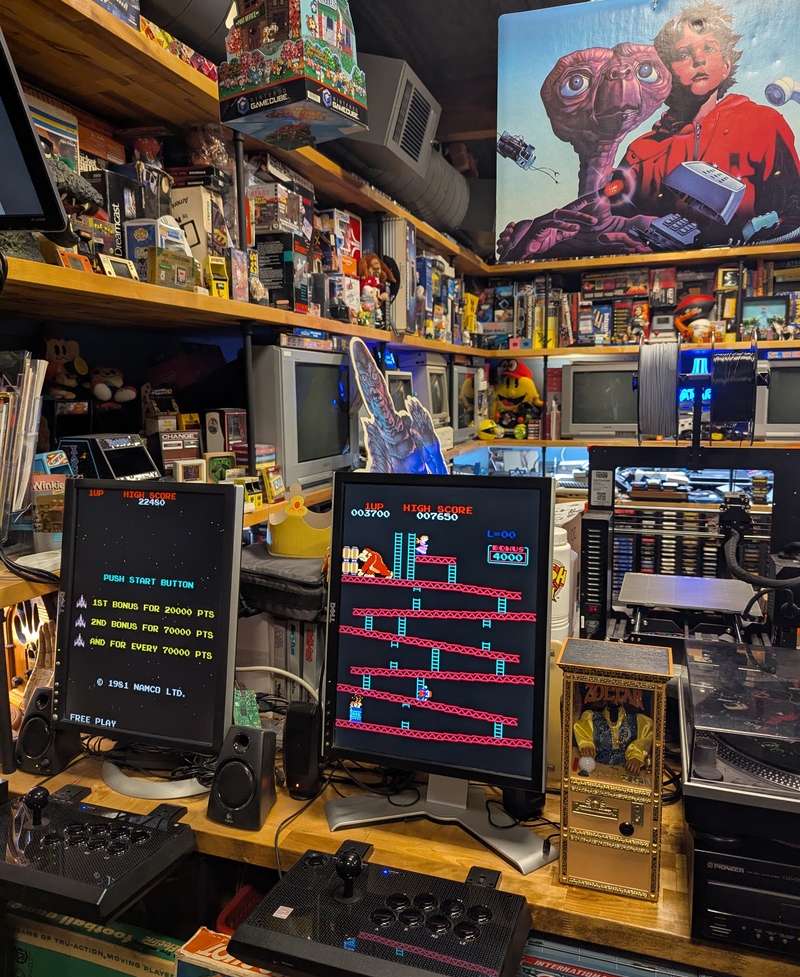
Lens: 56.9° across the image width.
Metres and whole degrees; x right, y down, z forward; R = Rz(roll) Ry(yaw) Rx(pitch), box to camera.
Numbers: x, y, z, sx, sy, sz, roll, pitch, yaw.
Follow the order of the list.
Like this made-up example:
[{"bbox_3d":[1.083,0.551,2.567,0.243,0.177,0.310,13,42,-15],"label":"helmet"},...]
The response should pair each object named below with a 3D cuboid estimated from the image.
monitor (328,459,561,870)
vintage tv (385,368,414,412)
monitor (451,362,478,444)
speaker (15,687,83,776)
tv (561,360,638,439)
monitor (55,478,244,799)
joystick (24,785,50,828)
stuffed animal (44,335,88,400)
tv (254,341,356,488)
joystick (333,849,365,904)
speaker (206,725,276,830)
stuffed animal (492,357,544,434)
[{"bbox_3d":[0.062,0.254,1.141,0.372,0.551,0.190,2,8,19],"label":"monitor"},{"bbox_3d":[-0.172,-0.366,3.390,0.370,0.335,0.360,2,9,21],"label":"vintage tv"},{"bbox_3d":[0.188,-0.522,4.614,0.480,0.465,0.590,3,9,22],"label":"monitor"},{"bbox_3d":[-0.655,0.439,1.374,0.097,0.143,0.092,2,9,22],"label":"speaker"},{"bbox_3d":[1.352,-0.555,4.739,0.565,0.463,0.480,1,8,15],"label":"tv"},{"bbox_3d":[-0.428,0.243,1.281,0.345,0.515,0.200,2,9,20],"label":"monitor"},{"bbox_3d":[-0.554,0.487,1.129,0.037,0.061,0.037,2,8,19],"label":"joystick"},{"bbox_3d":[-0.792,-0.287,1.755,0.100,0.148,0.095,-4,9,-21],"label":"stuffed animal"},{"bbox_3d":[-0.487,-0.244,2.658,0.480,0.475,0.608,2,9,21],"label":"tv"},{"bbox_3d":[-0.069,0.503,0.956,0.037,0.061,0.037,-1,8,0],"label":"joystick"},{"bbox_3d":[-0.244,0.441,1.161,0.094,0.150,0.092,2,8,19],"label":"speaker"},{"bbox_3d":[0.781,-0.587,4.822,0.360,0.490,0.320,2,8,16],"label":"stuffed animal"}]

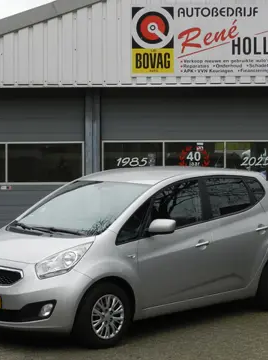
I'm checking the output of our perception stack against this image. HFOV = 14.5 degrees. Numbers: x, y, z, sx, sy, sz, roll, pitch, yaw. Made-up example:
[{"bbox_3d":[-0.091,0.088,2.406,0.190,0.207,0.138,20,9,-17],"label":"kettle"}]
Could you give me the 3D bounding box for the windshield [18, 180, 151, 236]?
[{"bbox_3d":[-0.522,0.268,10.383,1.250,0.140,0.920,4,37,45],"label":"windshield"}]

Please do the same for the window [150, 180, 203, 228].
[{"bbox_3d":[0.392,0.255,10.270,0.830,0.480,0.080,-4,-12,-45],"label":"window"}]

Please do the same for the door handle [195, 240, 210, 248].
[{"bbox_3d":[0.674,0.631,10.396,0.205,0.050,0.050,-4,6,-45],"label":"door handle"}]

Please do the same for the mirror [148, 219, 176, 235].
[{"bbox_3d":[0.268,0.436,9.876,0.160,0.145,0.220,-4,6,-45],"label":"mirror"}]

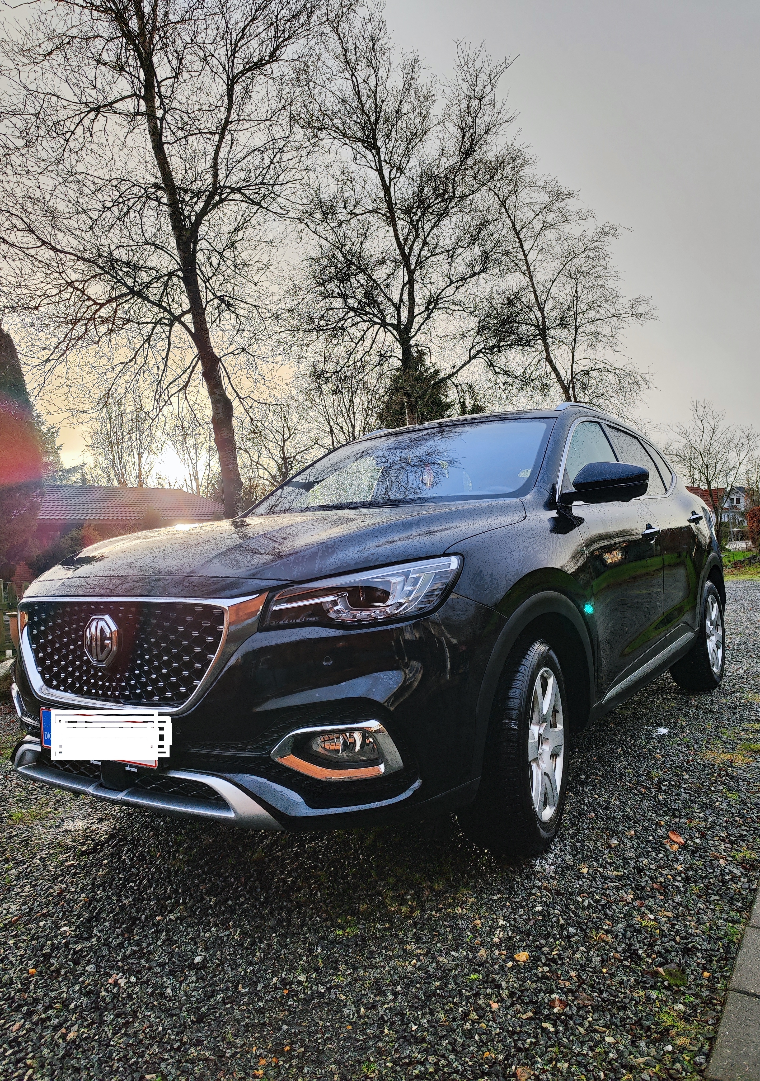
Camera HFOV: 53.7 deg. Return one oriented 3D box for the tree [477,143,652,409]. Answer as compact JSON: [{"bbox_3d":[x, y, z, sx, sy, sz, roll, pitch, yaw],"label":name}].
[{"bbox_3d":[5.359,-5.028,21.000,5.100,11.900,5.100,-4,-1,0],"label":"tree"}]

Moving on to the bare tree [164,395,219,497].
[{"bbox_3d":[-10.932,-3.099,44.000,3.300,10.880,3.300,-4,-1,0],"label":"bare tree"}]

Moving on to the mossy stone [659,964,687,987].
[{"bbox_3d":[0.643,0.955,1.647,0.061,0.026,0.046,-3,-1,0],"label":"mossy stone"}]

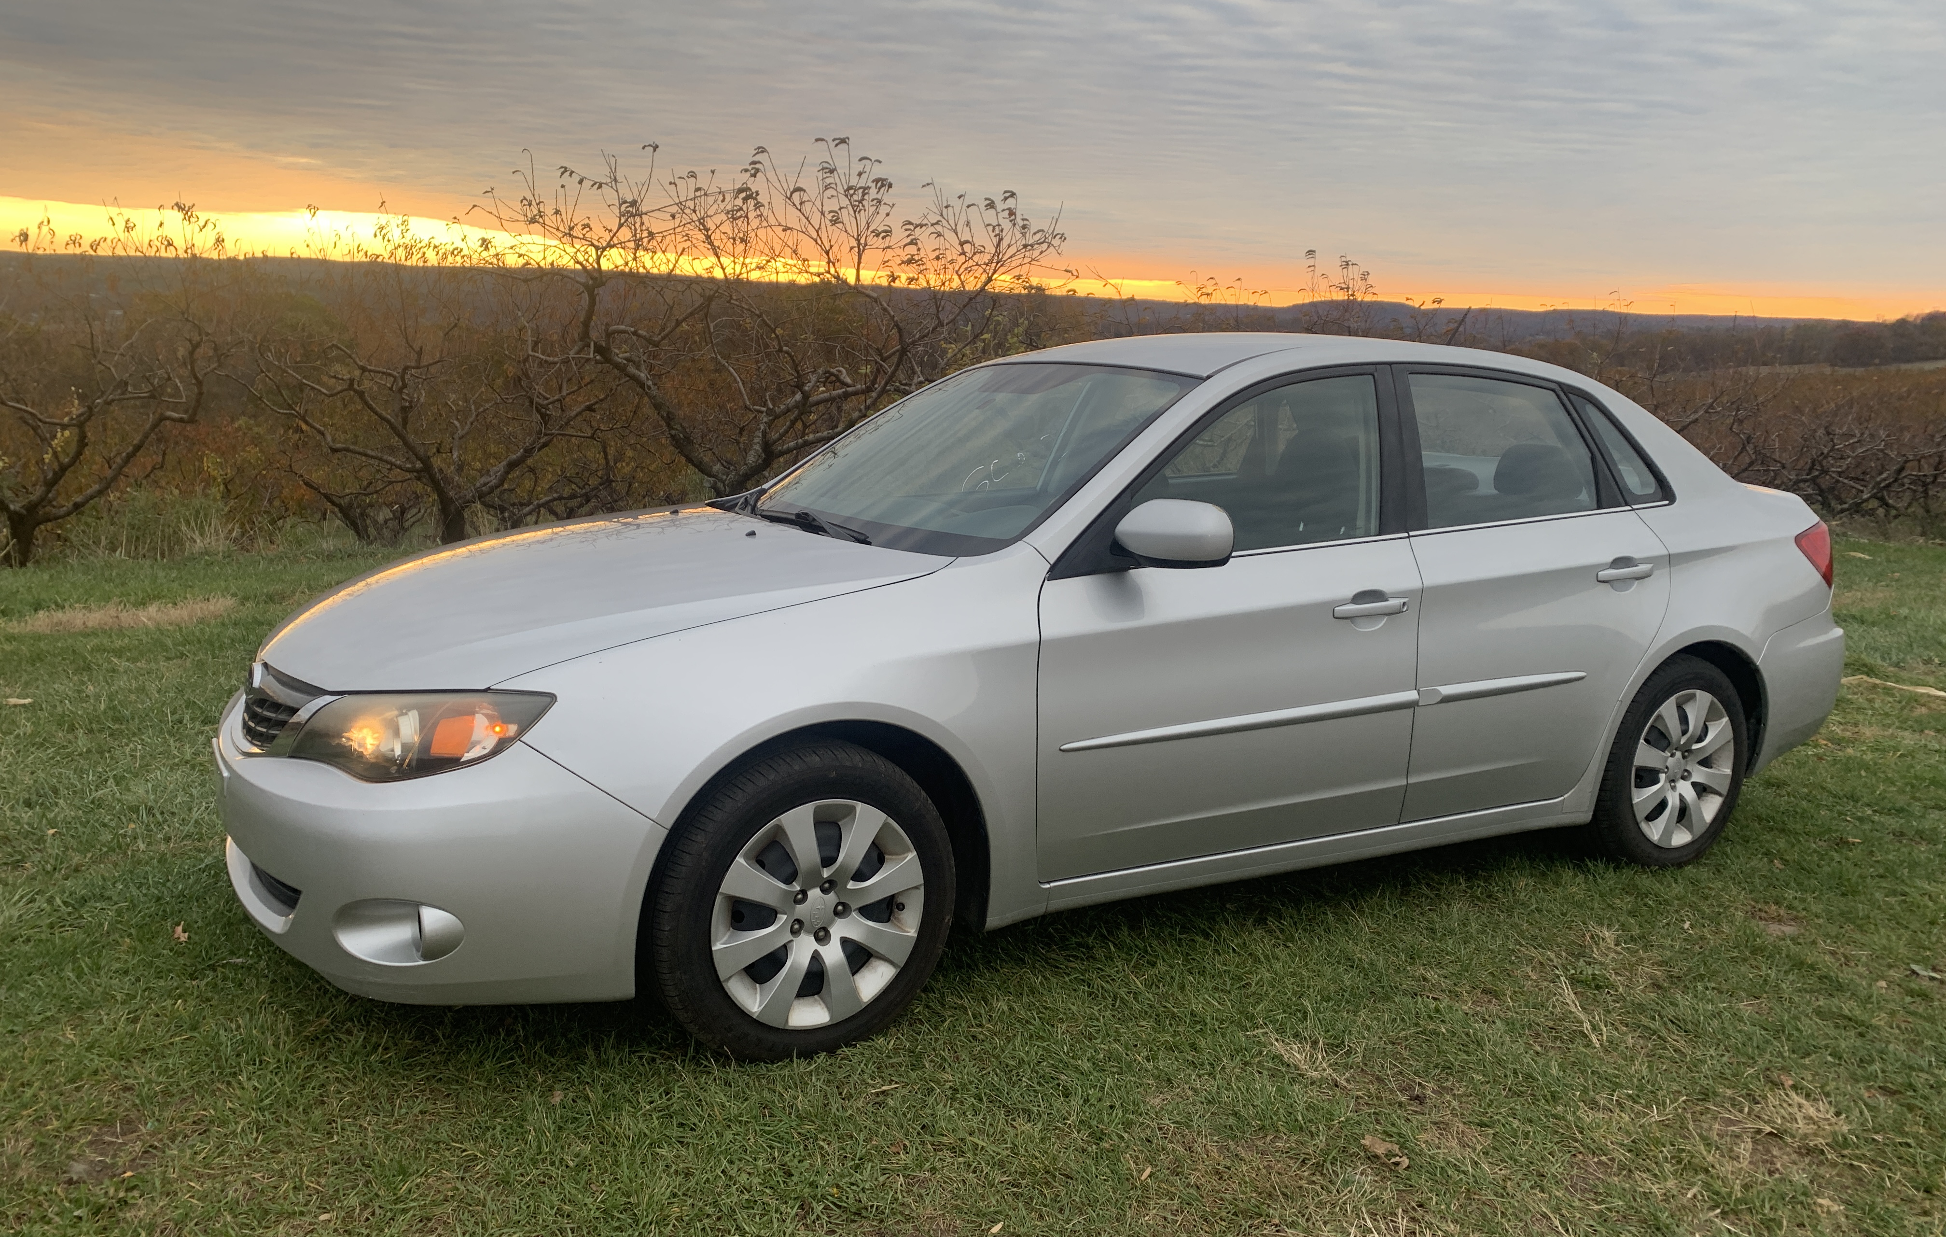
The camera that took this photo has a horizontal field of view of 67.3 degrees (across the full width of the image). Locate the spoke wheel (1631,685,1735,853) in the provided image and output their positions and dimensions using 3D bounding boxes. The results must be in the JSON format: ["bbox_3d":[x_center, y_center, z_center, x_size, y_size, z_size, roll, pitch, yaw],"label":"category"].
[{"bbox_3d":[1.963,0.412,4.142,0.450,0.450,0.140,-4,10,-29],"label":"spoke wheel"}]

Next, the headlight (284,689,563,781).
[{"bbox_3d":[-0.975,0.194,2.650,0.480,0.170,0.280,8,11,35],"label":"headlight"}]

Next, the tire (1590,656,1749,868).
[{"bbox_3d":[1.948,0.408,4.168,0.625,0.625,0.210,-4,10,-29],"label":"tire"}]

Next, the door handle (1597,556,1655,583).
[{"bbox_3d":[1.690,-0.121,3.781,0.225,0.045,0.050,-4,10,-29],"label":"door handle"}]

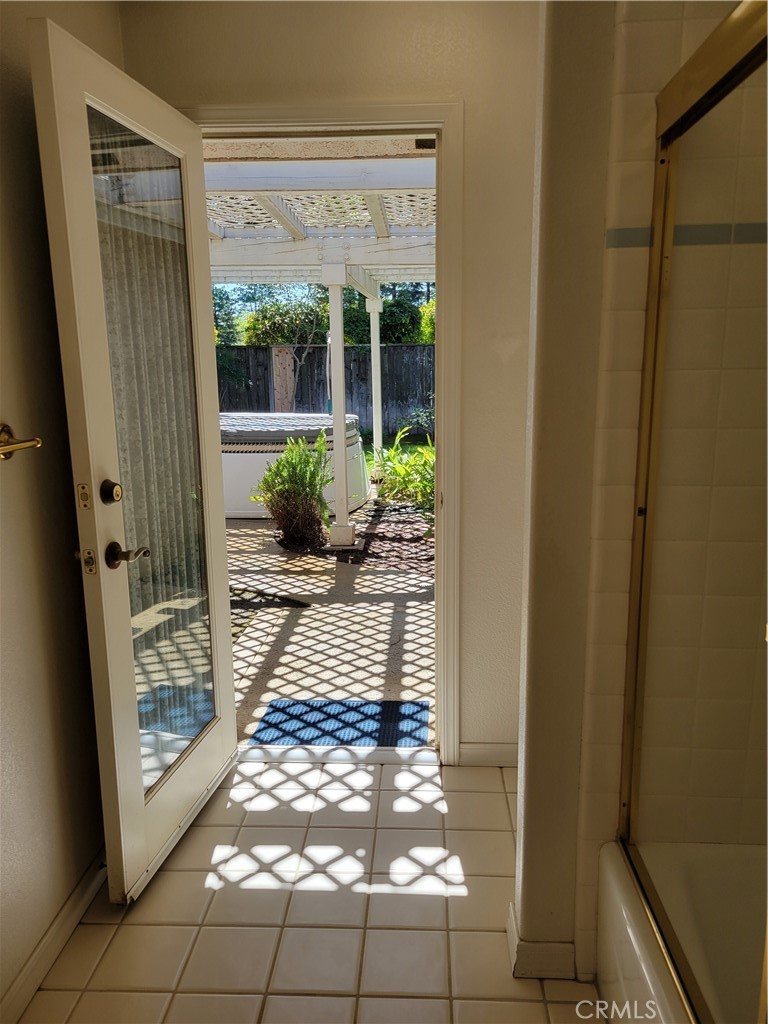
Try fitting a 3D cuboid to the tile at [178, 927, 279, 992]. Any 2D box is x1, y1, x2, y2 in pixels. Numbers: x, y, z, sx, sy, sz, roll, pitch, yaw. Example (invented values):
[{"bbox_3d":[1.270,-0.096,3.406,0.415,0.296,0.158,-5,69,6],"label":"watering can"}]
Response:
[{"bbox_3d":[-0.354,1.042,1.791,0.199,0.010,0.199,0,11,3],"label":"tile"}]

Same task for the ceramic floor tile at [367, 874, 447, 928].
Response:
[{"bbox_3d":[0.062,1.012,1.991,0.197,0.010,0.197,-1,12,3],"label":"ceramic floor tile"}]

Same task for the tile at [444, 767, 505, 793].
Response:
[{"bbox_3d":[0.293,0.882,2.527,0.198,0.010,0.155,0,12,3],"label":"tile"}]

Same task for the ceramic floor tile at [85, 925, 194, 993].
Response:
[{"bbox_3d":[-0.554,1.042,1.800,0.198,0.010,0.198,0,12,3],"label":"ceramic floor tile"}]

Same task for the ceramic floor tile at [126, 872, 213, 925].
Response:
[{"bbox_3d":[-0.551,1.017,2.025,0.197,0.010,0.197,-1,12,3],"label":"ceramic floor tile"}]

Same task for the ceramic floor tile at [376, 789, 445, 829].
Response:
[{"bbox_3d":[0.082,0.925,2.380,0.199,0.010,0.199,0,11,3],"label":"ceramic floor tile"}]

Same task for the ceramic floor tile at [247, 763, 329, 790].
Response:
[{"bbox_3d":[-0.312,0.883,2.559,0.198,0.010,0.155,0,12,3],"label":"ceramic floor tile"}]

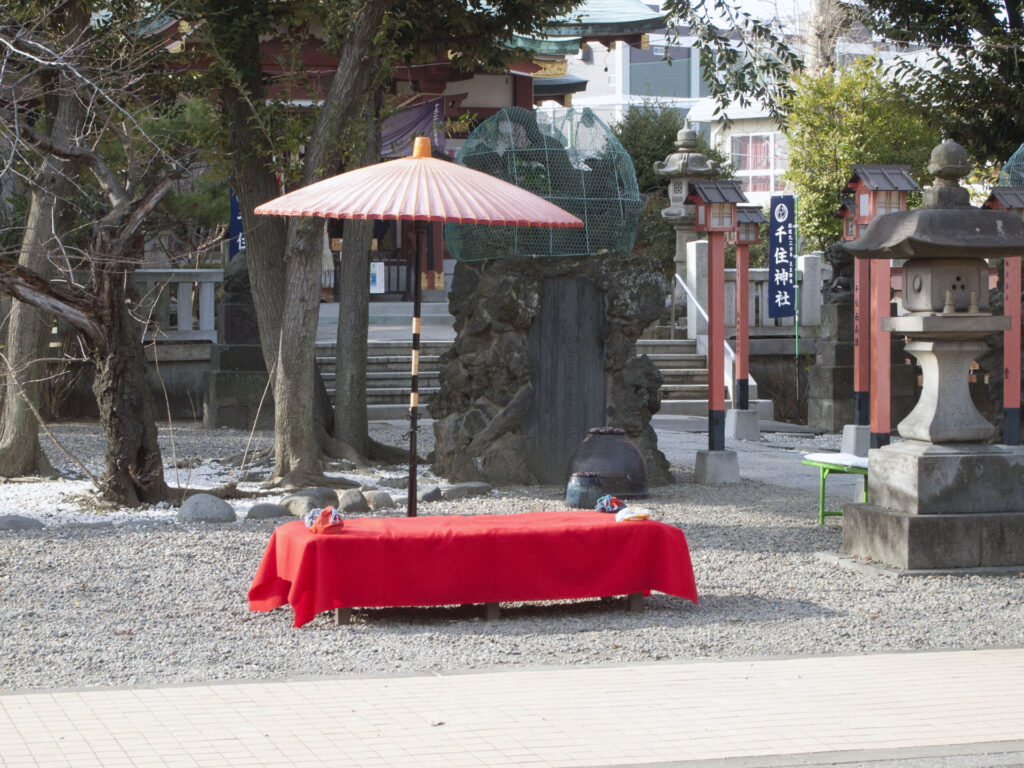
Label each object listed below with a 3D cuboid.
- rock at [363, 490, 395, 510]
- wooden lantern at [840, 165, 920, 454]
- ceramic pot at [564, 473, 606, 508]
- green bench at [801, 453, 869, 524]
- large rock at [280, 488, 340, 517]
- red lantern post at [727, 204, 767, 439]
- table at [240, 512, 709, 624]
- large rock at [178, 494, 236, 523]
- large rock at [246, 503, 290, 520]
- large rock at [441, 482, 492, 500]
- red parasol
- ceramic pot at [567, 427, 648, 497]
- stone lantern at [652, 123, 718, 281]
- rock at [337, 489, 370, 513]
[{"bbox_3d":[-0.929,0.805,17.357,0.202,0.124,0.173,-1,2,-16],"label":"rock"},{"bbox_3d":[2.482,-0.381,16.693,0.422,2.170,0.378,-1,2,-16],"label":"wooden lantern"},{"bbox_3d":[0.514,0.746,17.512,0.263,0.230,0.263,0,2,0],"label":"ceramic pot"},{"bbox_3d":[2.316,0.683,15.452,0.380,0.420,1.350,-1,3,-24],"label":"green bench"},{"bbox_3d":[-1.381,0.799,17.025,0.378,0.164,0.268,-1,2,-16],"label":"large rock"},{"bbox_3d":[2.217,-0.664,23.900,0.380,2.100,0.340,-1,3,-18],"label":"red lantern post"},{"bbox_3d":[-0.181,0.885,11.953,1.906,0.406,0.756,-1,2,-19],"label":"table"},{"bbox_3d":[-1.958,0.784,15.976,0.360,0.170,0.290,0,3,0],"label":"large rock"},{"bbox_3d":[-1.581,0.811,16.168,0.300,0.100,0.220,-1,3,-12],"label":"large rock"},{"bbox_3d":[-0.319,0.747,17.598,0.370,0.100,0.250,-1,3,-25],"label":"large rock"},{"bbox_3d":[-0.475,-0.133,12.750,1.680,2.260,1.680,2,3,0],"label":"red parasol"},{"bbox_3d":[0.713,0.576,18.593,0.611,0.482,0.611,0,2,0],"label":"ceramic pot"},{"bbox_3d":[2.409,-2.300,34.112,0.819,2.550,0.787,-1,2,-15],"label":"stone lantern"},{"bbox_3d":[-1.060,0.773,16.617,0.220,0.135,0.200,0,3,0],"label":"rock"}]

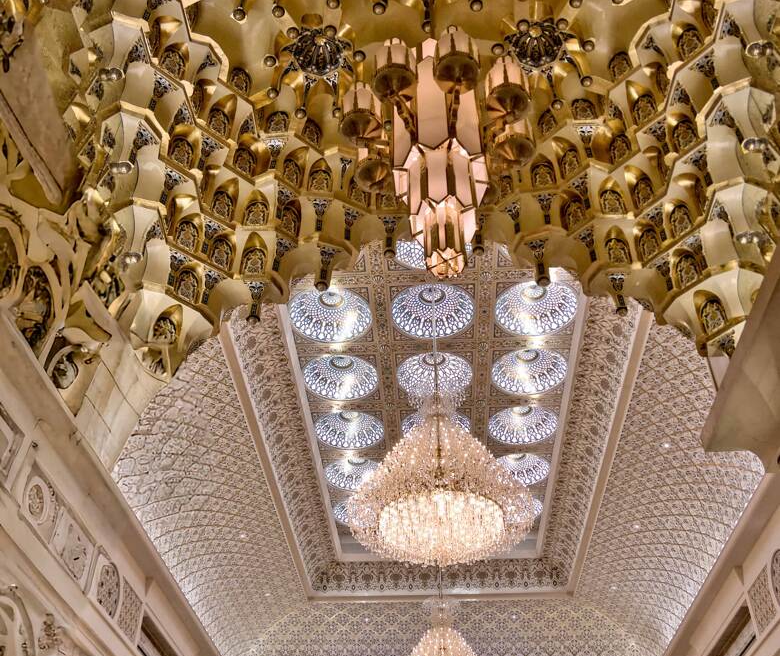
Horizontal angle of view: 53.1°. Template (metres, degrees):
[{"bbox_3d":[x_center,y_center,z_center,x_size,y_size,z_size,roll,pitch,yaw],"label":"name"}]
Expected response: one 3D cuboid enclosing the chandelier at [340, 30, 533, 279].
[{"bbox_3d":[0.324,-1.153,5.164,1.341,2.160,1.341,-2,-42,3],"label":"chandelier"}]

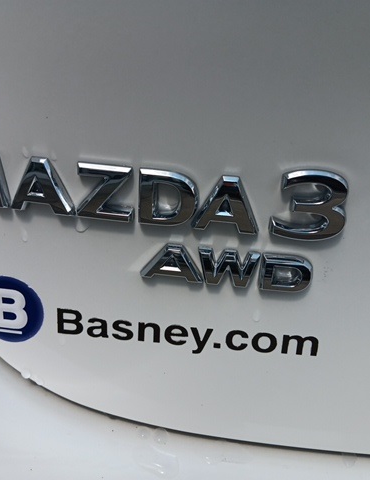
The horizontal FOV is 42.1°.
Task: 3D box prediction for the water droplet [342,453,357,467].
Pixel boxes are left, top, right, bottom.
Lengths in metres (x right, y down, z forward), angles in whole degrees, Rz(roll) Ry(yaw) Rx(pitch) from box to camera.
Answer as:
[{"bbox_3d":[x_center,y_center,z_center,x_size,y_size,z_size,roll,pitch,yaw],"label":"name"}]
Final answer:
[{"bbox_3d":[0.077,0.103,0.226,0.007,0.006,0.003,6,19,5],"label":"water droplet"}]

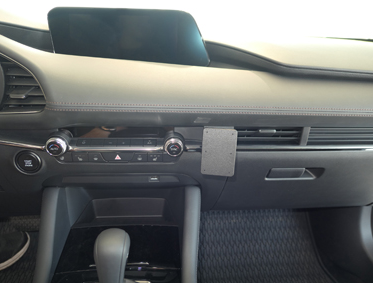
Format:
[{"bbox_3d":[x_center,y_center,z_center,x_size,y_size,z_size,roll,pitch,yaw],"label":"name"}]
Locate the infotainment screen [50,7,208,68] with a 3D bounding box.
[{"bbox_3d":[-0.107,-0.197,0.541,0.306,0.103,0.025,3,20,5],"label":"infotainment screen"}]

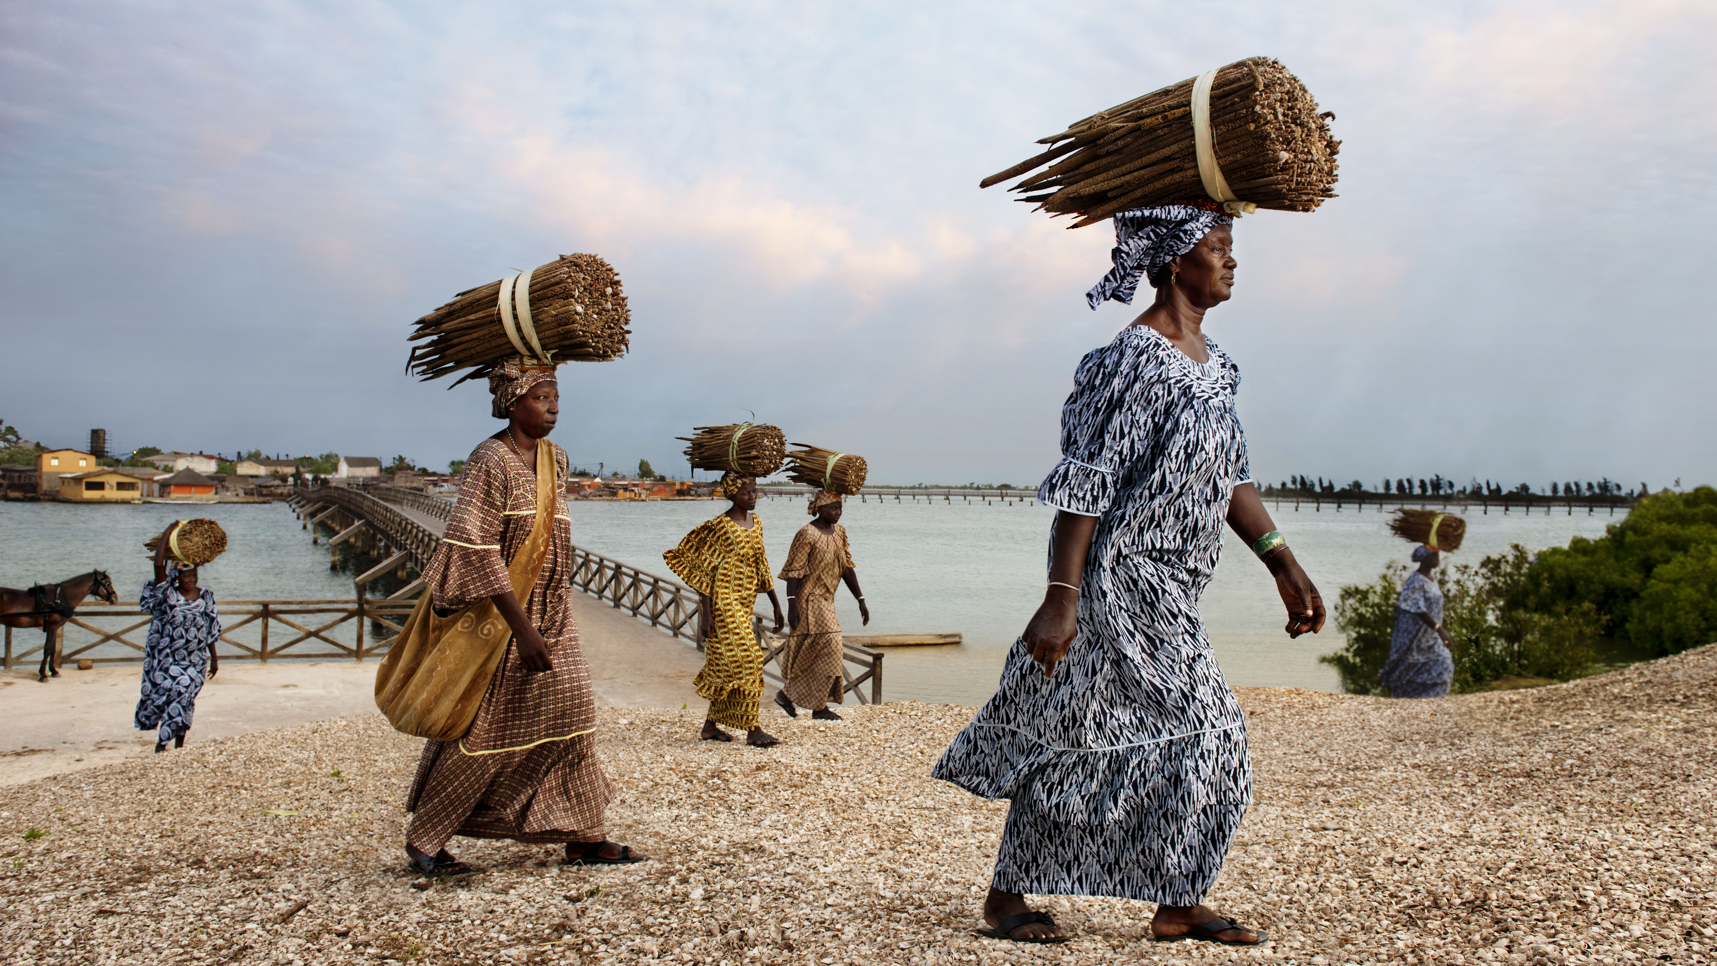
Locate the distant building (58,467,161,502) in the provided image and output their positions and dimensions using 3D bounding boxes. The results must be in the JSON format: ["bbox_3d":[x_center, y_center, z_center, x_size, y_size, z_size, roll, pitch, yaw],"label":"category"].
[{"bbox_3d":[-116.104,0.158,177.000,9.000,4.700,9.500,1,0,40],"label":"distant building"}]

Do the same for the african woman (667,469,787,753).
[{"bbox_3d":[-0.834,0.783,7.150,0.570,1.670,0.600,0,0,33],"label":"african woman"}]

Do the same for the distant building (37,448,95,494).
[{"bbox_3d":[-131.587,-1.780,190.000,7.800,7.600,8.500,1,0,-39],"label":"distant building"}]

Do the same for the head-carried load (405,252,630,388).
[{"bbox_3d":[-1.144,-0.539,3.850,0.680,0.370,0.360,-4,-2,22],"label":"head-carried load"}]

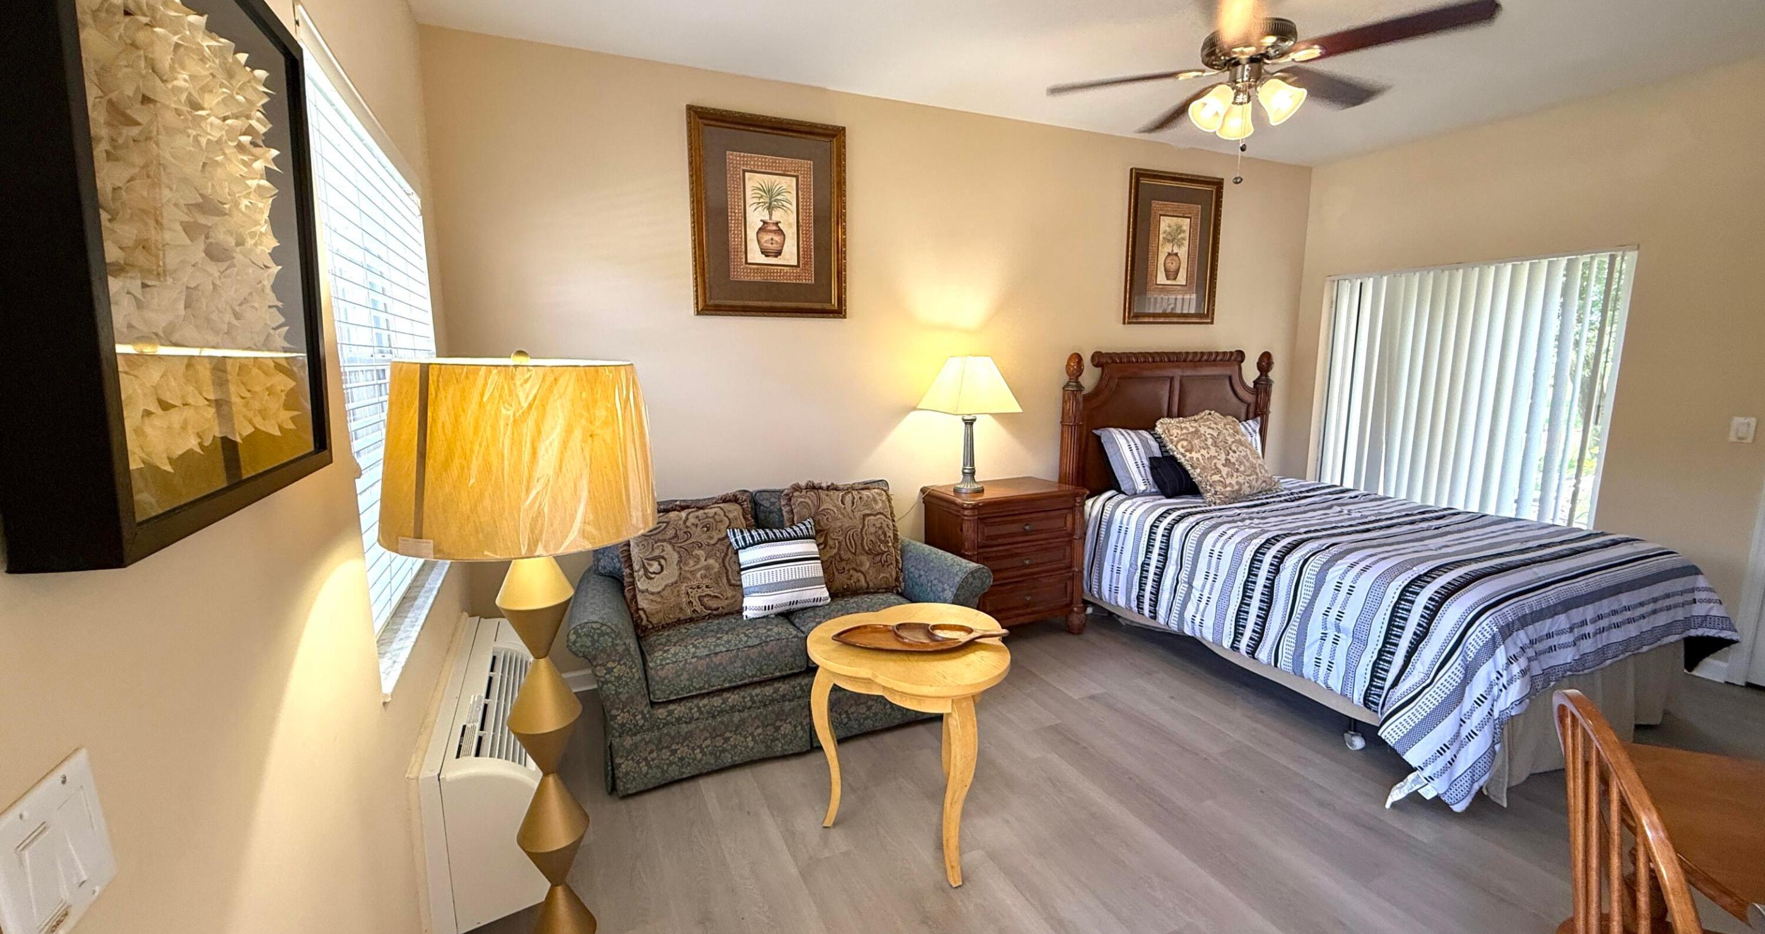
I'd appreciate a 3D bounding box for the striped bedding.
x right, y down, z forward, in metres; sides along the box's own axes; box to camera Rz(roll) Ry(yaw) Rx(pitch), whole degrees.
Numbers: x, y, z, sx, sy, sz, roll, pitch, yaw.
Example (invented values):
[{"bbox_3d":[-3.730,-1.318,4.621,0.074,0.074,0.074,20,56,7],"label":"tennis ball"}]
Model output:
[{"bbox_3d":[2.272,0.558,3.492,1.894,0.621,2.106,-5,10,-25],"label":"striped bedding"}]

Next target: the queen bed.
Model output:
[{"bbox_3d":[2.230,0.187,3.537,1.848,1.523,2.295,-5,10,-25],"label":"queen bed"}]

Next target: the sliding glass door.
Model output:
[{"bbox_3d":[3.357,-0.203,4.303,0.086,1.962,1.500,-5,10,-25],"label":"sliding glass door"}]

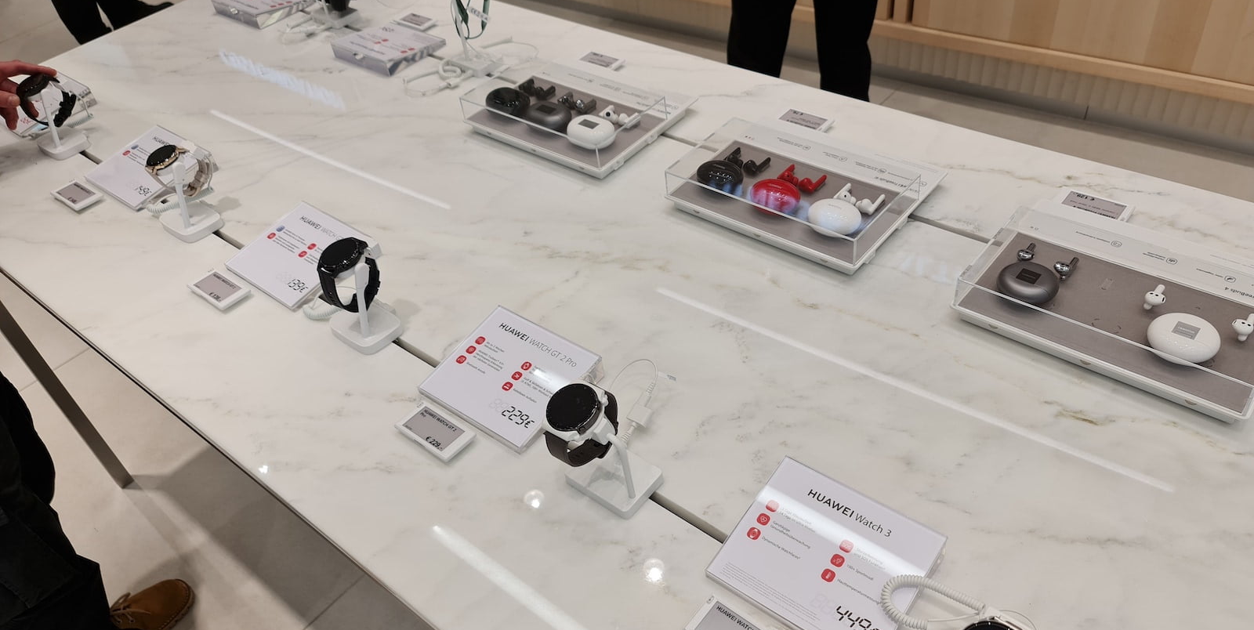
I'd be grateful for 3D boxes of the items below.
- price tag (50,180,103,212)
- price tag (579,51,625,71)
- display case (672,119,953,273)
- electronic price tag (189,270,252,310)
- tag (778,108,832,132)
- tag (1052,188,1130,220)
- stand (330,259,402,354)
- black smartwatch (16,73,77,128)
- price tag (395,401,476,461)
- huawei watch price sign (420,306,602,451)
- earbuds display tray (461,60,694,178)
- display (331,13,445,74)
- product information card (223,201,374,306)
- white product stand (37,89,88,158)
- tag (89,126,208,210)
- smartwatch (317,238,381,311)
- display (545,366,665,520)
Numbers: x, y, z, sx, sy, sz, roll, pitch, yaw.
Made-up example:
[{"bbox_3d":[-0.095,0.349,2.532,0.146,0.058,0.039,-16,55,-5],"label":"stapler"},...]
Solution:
[{"bbox_3d":[-0.769,-0.165,1.270,0.077,0.016,0.040,26,52,31],"label":"price tag"},{"bbox_3d":[-0.044,-0.399,1.428,0.077,0.011,0.038,26,52,31],"label":"price tag"},{"bbox_3d":[0.213,-0.164,1.089,0.258,0.057,0.215,26,52,31],"label":"display case"},{"bbox_3d":[-0.497,-0.030,1.104,0.079,0.009,0.038,26,52,32],"label":"electronic price tag"},{"bbox_3d":[0.237,-0.261,1.223,0.077,0.016,0.040,26,52,31],"label":"tag"},{"bbox_3d":[0.534,-0.123,1.039,0.077,0.011,0.038,26,52,31],"label":"tag"},{"bbox_3d":[-0.297,-0.019,0.987,0.076,0.101,0.054,26,52,31],"label":"stand"},{"bbox_3d":[-0.872,-0.322,1.369,0.050,0.070,0.070,26,64,31],"label":"black smartwatch"},{"bbox_3d":[-0.187,0.116,0.890,0.077,0.011,0.038,26,52,31],"label":"price tag"},{"bbox_3d":[-0.117,0.061,0.913,0.146,0.028,0.127,26,52,31],"label":"huawei watch price sign"},{"bbox_3d":[-0.065,-0.294,1.274,0.258,0.057,0.215,26,52,31],"label":"earbuds display tray"},{"bbox_3d":[-0.402,-0.458,1.529,0.146,0.027,0.126,26,52,31],"label":"display"},{"bbox_3d":[-0.400,-0.074,1.105,0.146,0.028,0.127,26,52,31],"label":"product information card"},{"bbox_3d":[-0.882,-0.300,1.383,0.077,0.101,0.056,26,52,31],"label":"white product stand"},{"bbox_3d":[-0.688,-0.213,1.302,0.146,0.028,0.127,26,52,31],"label":"tag"},{"bbox_3d":[-0.300,-0.042,0.981,0.047,0.074,0.055,26,65,31],"label":"smartwatch"},{"bbox_3d":[-0.021,0.113,0.793,0.084,0.111,0.072,26,52,31],"label":"display"}]

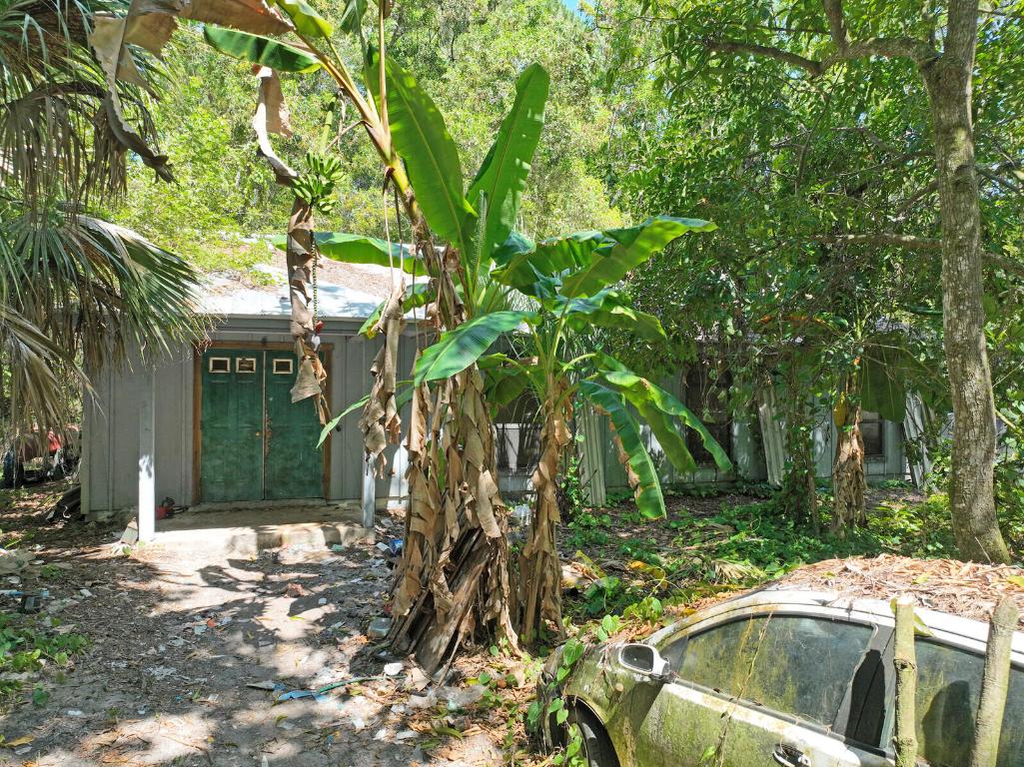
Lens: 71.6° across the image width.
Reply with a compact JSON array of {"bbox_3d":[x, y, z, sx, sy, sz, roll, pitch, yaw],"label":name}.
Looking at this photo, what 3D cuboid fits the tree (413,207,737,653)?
[{"bbox_3d":[0.430,0.340,5.150,2.300,3.050,2.000,0,-1,0],"label":"tree"}]

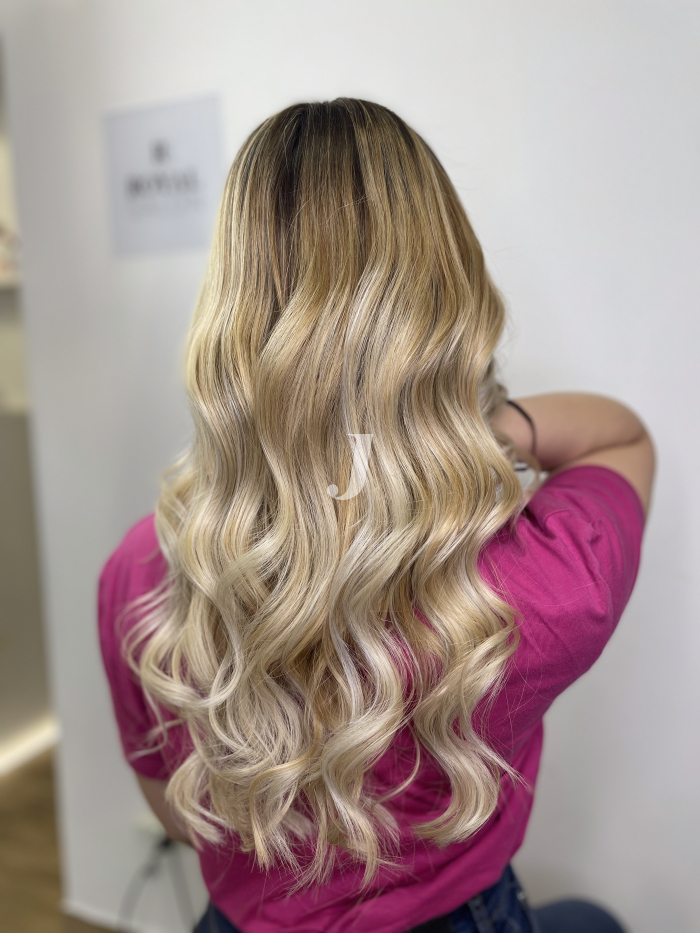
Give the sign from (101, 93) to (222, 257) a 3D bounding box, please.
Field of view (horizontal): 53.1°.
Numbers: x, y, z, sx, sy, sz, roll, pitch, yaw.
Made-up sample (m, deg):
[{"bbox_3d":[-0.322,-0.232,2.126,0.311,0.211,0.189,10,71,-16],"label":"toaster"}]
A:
[{"bbox_3d":[-0.340,-0.526,1.285,0.254,0.265,0.010,1,8,19],"label":"sign"}]

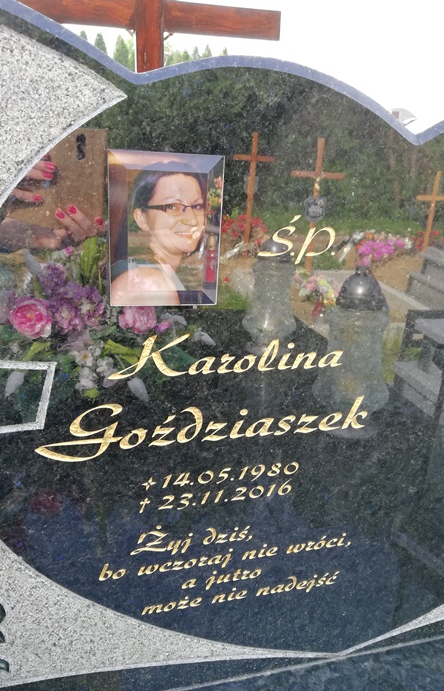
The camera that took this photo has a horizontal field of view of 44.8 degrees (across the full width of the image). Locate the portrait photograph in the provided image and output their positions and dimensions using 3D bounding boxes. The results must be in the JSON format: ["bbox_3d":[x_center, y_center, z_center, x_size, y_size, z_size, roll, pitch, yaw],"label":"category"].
[{"bbox_3d":[-0.045,-0.091,0.436,0.090,0.121,0.009,-2,21,-14],"label":"portrait photograph"}]

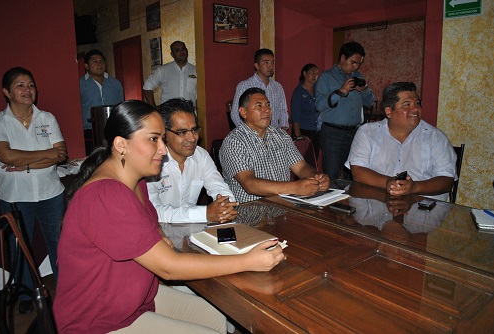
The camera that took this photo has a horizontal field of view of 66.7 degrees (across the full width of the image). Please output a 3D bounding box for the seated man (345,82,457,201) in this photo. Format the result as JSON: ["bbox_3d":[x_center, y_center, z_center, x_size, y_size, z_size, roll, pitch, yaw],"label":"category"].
[{"bbox_3d":[0.758,0.244,1.928,0.640,1.350,0.780,2,9,20],"label":"seated man"}]

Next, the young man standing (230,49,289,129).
[{"bbox_3d":[0.123,-0.117,3.202,0.500,1.720,0.320,-6,9,-30],"label":"young man standing"}]

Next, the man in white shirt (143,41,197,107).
[{"bbox_3d":[-0.654,-0.291,3.679,0.580,1.820,0.330,-4,9,-20],"label":"man in white shirt"}]

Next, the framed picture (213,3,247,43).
[{"bbox_3d":[-0.137,-1.248,3.300,0.375,0.318,0.030,-7,10,-37],"label":"framed picture"}]

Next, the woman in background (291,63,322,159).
[{"bbox_3d":[0.587,-0.132,3.515,0.450,1.620,0.330,-9,11,-44],"label":"woman in background"}]

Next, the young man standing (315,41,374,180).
[{"bbox_3d":[0.693,-0.035,2.741,0.550,1.700,0.450,-6,9,-30],"label":"young man standing"}]

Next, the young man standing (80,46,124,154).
[{"bbox_3d":[-1.331,-0.174,3.475,0.520,1.760,0.330,-5,9,-29],"label":"young man standing"}]

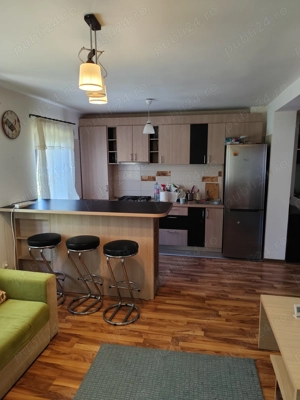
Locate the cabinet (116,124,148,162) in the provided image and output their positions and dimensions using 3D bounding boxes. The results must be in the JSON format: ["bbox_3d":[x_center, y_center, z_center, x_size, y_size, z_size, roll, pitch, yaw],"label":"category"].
[{"bbox_3d":[-0.279,-1.038,5.001,0.574,0.653,0.327,1,7,10],"label":"cabinet"}]

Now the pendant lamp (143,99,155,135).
[{"bbox_3d":[-0.016,-1.304,4.178,0.198,0.520,0.198,0,7,0],"label":"pendant lamp"}]

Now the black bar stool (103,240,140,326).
[{"bbox_3d":[-0.286,0.818,2.672,0.376,0.738,0.376,0,7,0],"label":"black bar stool"}]

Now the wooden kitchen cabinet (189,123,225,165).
[{"bbox_3d":[1.028,-0.984,4.769,0.582,0.696,0.327,1,7,10],"label":"wooden kitchen cabinet"}]

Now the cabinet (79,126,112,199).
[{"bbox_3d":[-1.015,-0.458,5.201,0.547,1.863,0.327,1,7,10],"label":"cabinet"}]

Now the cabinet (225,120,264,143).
[{"bbox_3d":[1.611,-1.129,4.646,0.598,0.356,0.327,1,7,10],"label":"cabinet"}]

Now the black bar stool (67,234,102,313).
[{"bbox_3d":[-0.706,0.792,2.862,0.376,0.742,0.376,0,7,0],"label":"black bar stool"}]

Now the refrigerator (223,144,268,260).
[{"bbox_3d":[1.610,0.025,4.651,0.624,1.874,0.634,1,7,10],"label":"refrigerator"}]

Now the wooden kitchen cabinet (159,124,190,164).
[{"bbox_3d":[0.467,-0.999,4.869,0.559,0.695,0.327,1,7,10],"label":"wooden kitchen cabinet"}]

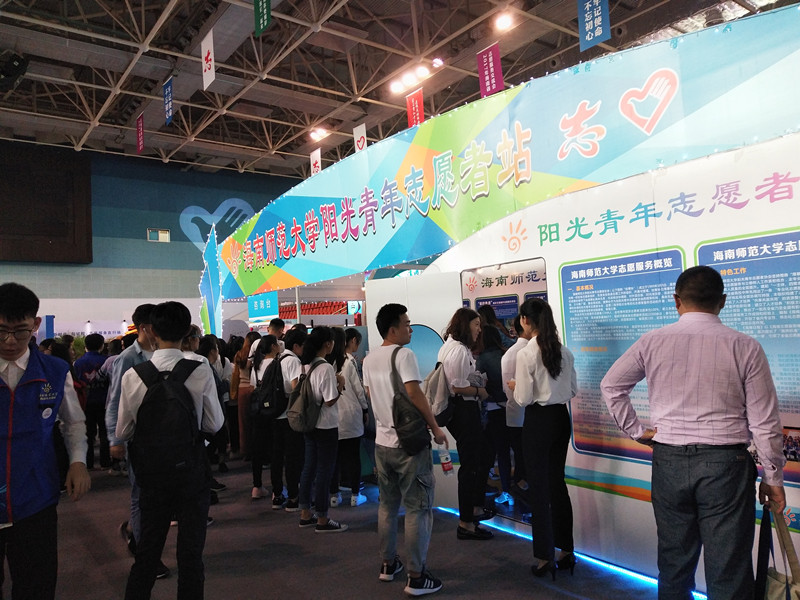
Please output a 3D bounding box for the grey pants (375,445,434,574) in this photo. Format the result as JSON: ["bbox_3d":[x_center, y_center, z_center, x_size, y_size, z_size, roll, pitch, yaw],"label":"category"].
[{"bbox_3d":[0.027,1.230,3.650,0.310,0.870,0.400,1,-6,-44],"label":"grey pants"}]

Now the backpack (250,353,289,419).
[{"bbox_3d":[-1.191,0.795,5.400,0.330,0.530,0.240,-6,-5,37],"label":"backpack"}]

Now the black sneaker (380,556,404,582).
[{"bbox_3d":[-0.038,1.672,3.820,0.100,0.110,0.270,-4,-4,17],"label":"black sneaker"}]

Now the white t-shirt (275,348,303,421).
[{"bbox_3d":[-1.043,0.785,5.520,0.270,0.650,0.440,1,-5,-42],"label":"white t-shirt"}]

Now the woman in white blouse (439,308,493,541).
[{"bbox_3d":[0.492,0.903,4.450,0.380,1.660,0.440,-2,-4,-10],"label":"woman in white blouse"}]

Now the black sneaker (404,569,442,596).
[{"bbox_3d":[0.150,1.643,3.540,0.270,0.110,0.100,0,-5,-37],"label":"black sneaker"}]

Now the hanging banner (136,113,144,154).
[{"bbox_3d":[-12.250,-7.840,28.455,0.030,1.750,0.998,0,-5,-37],"label":"hanging banner"}]

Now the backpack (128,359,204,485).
[{"bbox_3d":[-1.037,0.542,2.680,0.330,0.530,0.210,-2,-4,-6],"label":"backpack"}]

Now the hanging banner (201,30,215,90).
[{"bbox_3d":[-6.554,-8.225,20.615,0.030,1.750,1.050,0,-5,-37],"label":"hanging banner"}]

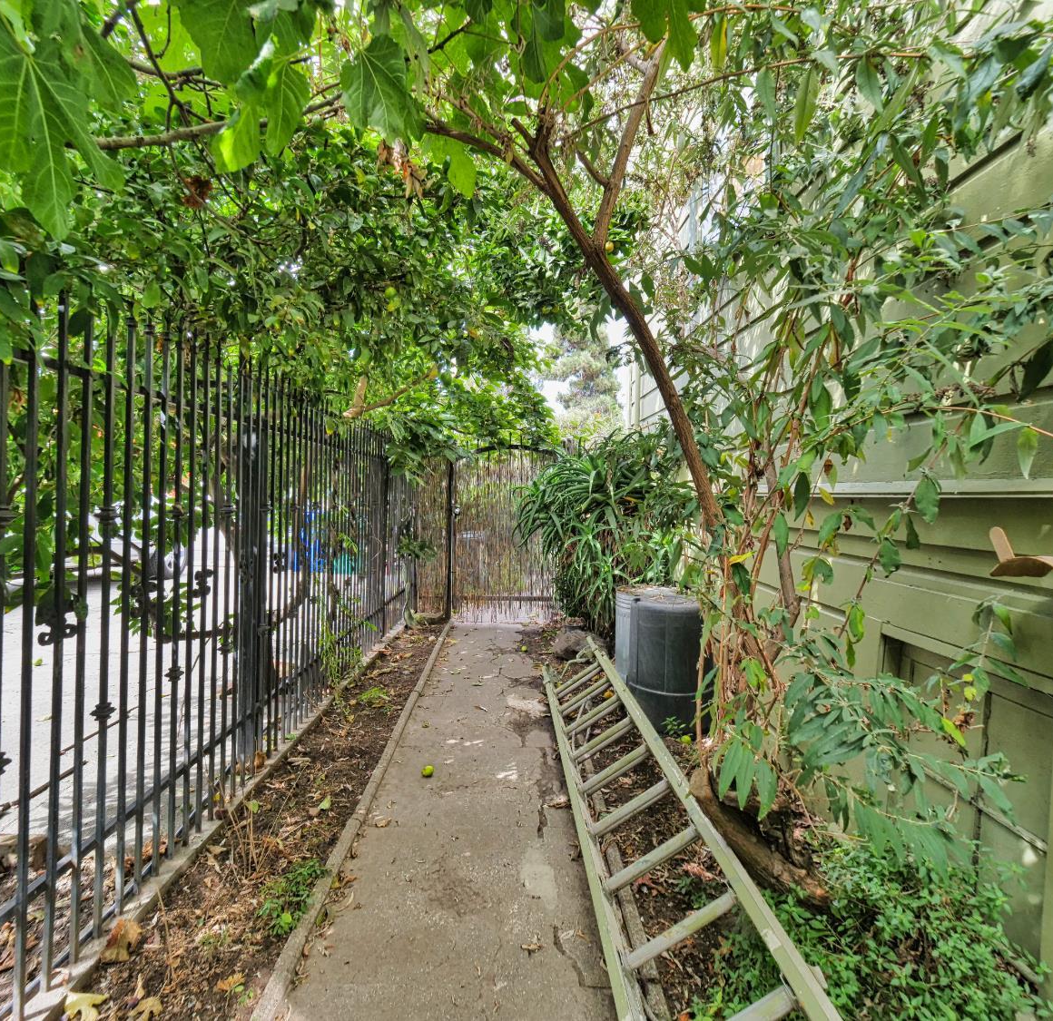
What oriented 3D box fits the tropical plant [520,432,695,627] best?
[{"bbox_3d":[0.720,0.230,5.150,1.550,1.900,1.350,2,2,-2],"label":"tropical plant"}]

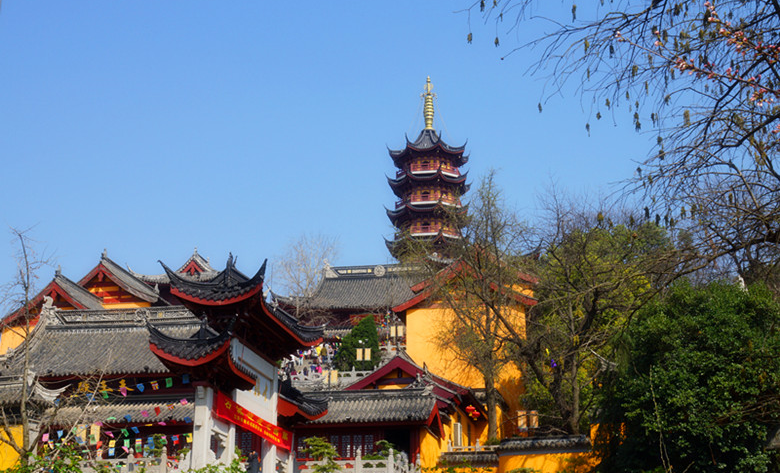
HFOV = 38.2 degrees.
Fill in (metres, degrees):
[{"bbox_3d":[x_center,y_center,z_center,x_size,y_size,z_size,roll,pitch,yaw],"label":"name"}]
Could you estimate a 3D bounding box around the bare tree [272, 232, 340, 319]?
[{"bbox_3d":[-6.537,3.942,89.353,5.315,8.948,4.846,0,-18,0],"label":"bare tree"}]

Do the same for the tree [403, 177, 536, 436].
[{"bbox_3d":[4.193,3.743,64.411,7.269,15.948,6.608,0,-18,0],"label":"tree"}]

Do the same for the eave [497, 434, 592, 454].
[{"bbox_3d":[7.235,9.752,52.313,4.418,0.780,0.900,-7,-19,19],"label":"eave"}]

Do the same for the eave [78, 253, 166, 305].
[{"bbox_3d":[-19.402,3.826,80.781,7.795,3.369,7.000,-3,-18,9],"label":"eave"}]

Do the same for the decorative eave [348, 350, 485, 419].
[{"bbox_3d":[1.334,8.901,65.584,7.365,2.324,10.500,-3,-18,9],"label":"decorative eave"}]

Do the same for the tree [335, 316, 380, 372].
[{"bbox_3d":[-2.402,8.121,83.698,3.391,4.615,3.244,0,-18,0],"label":"tree"}]

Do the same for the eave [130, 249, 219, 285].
[{"bbox_3d":[-16.215,3.265,96.568,9.300,3.396,7.500,-3,-18,9],"label":"eave"}]

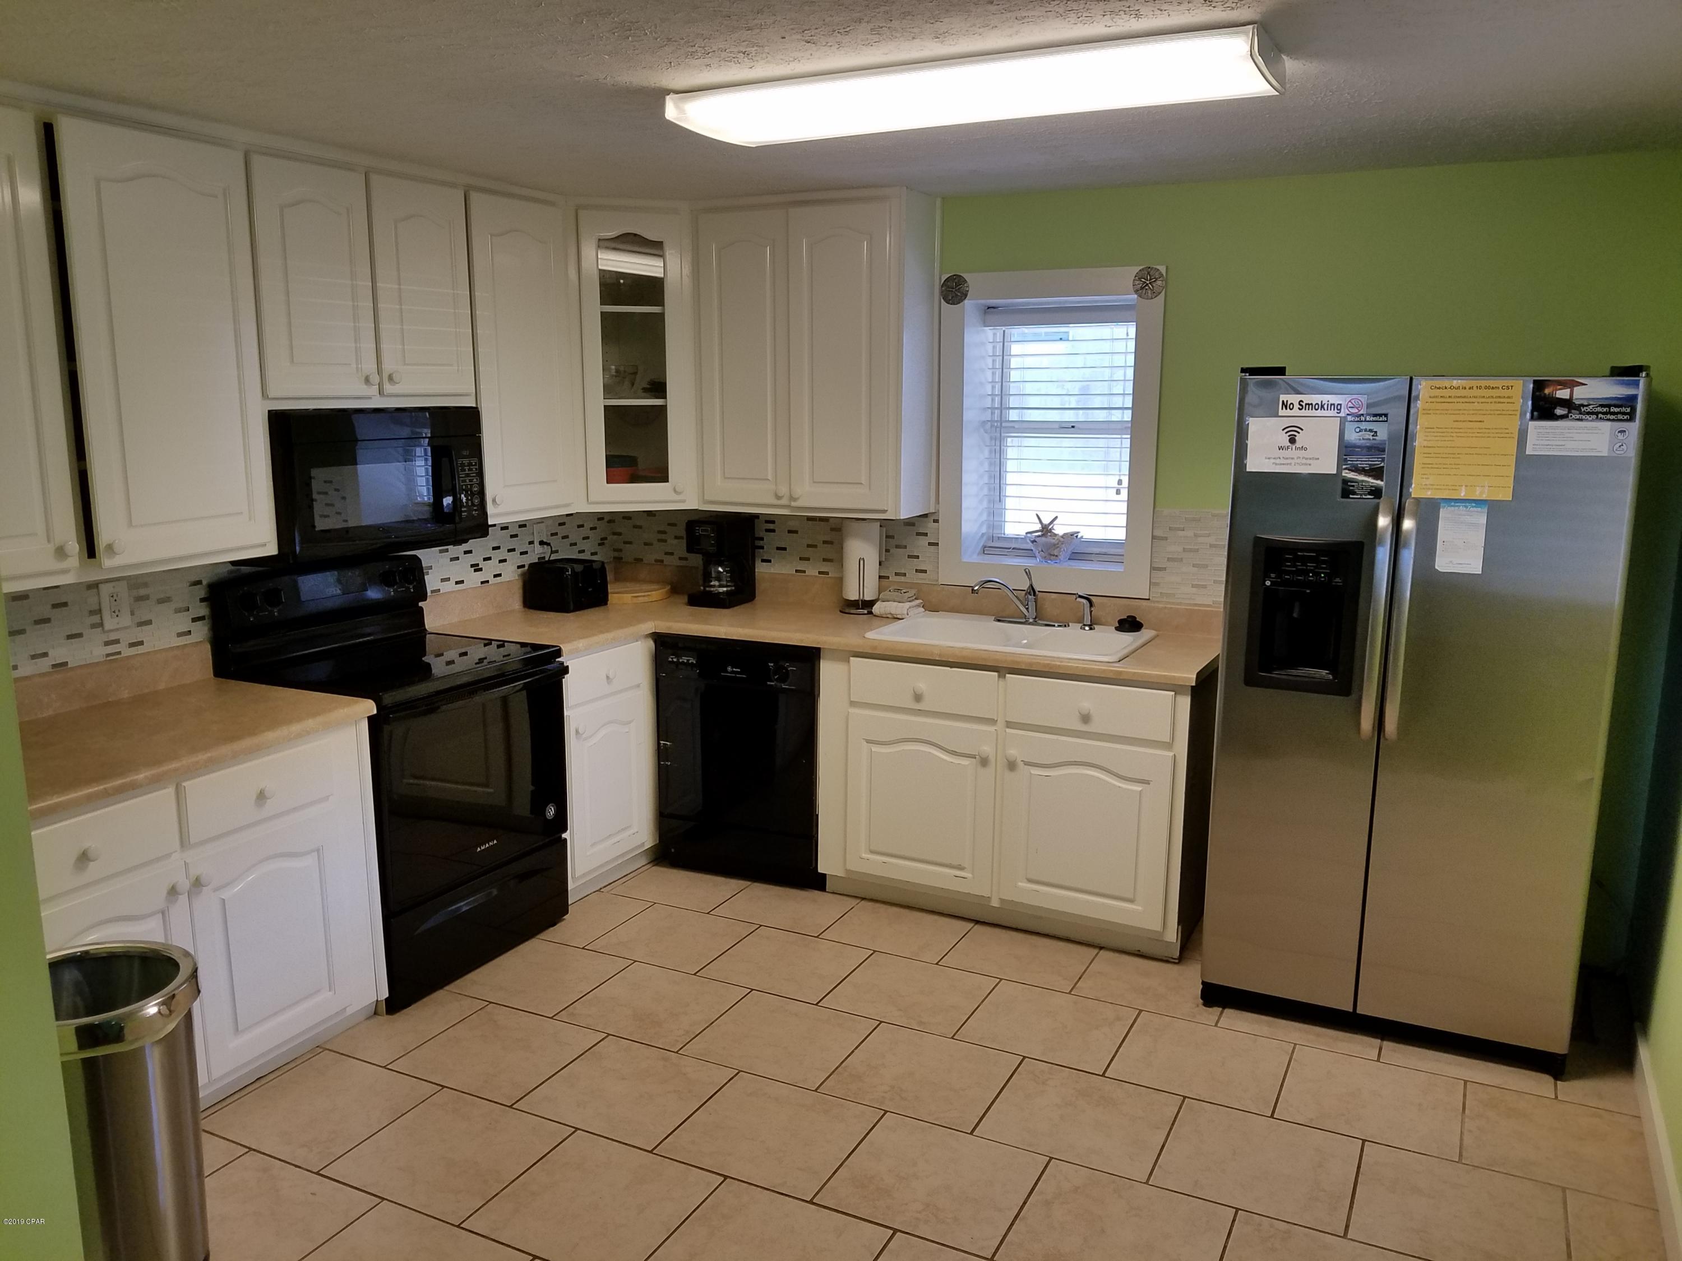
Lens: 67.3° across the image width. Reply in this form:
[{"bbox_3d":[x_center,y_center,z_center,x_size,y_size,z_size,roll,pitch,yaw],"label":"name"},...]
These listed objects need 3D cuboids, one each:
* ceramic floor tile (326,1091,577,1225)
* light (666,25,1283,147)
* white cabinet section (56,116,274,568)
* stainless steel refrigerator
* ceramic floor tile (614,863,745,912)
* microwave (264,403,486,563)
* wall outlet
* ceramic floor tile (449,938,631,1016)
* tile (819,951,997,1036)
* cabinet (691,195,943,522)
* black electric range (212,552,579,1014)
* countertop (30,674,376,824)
[{"bbox_3d":[-0.892,1.194,2.892,0.405,0.010,0.391,6,12,26],"label":"ceramic floor tile"},{"bbox_3d":[0.232,-1.092,2.594,1.230,0.077,0.260,5,12,26],"label":"light"},{"bbox_3d":[-1.685,-0.659,2.997,0.320,0.963,0.457,5,12,25],"label":"white cabinet section"},{"bbox_3d":[1.626,0.179,3.614,0.908,1.775,0.850,5,12,26],"label":"stainless steel refrigerator"},{"bbox_3d":[-0.537,0.897,4.450,0.405,0.010,0.391,6,12,26],"label":"ceramic floor tile"},{"bbox_3d":[-1.422,-0.450,3.692,0.385,0.400,0.750,5,12,26],"label":"microwave"},{"bbox_3d":[-1.938,-0.062,3.362,0.010,0.126,0.080,5,12,26],"label":"wall outlet"},{"bbox_3d":[-0.892,1.027,3.750,0.404,0.010,0.386,5,12,26],"label":"ceramic floor tile"},{"bbox_3d":[0.203,1.048,3.640,0.405,0.012,0.395,5,12,26],"label":"tile"},{"bbox_3d":[-0.090,-0.996,4.645,0.840,1.110,0.335,5,12,26],"label":"cabinet"},{"bbox_3d":[-1.301,0.404,3.833,0.645,1.180,0.770,5,12,26],"label":"black electric range"},{"bbox_3d":[-1.756,0.271,3.036,0.645,0.040,1.090,5,12,26],"label":"countertop"}]

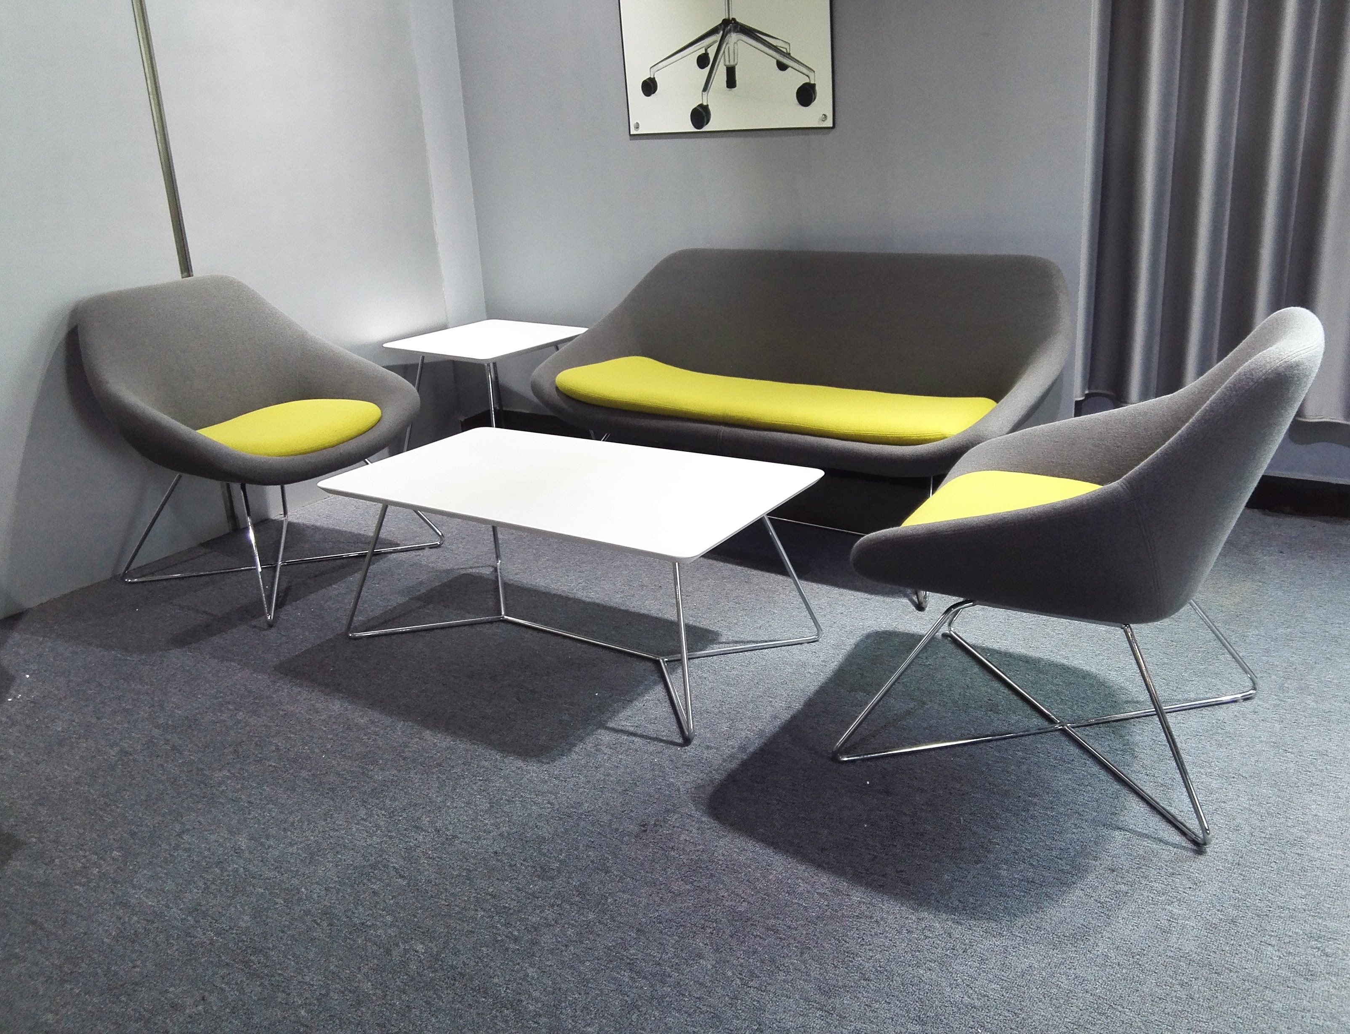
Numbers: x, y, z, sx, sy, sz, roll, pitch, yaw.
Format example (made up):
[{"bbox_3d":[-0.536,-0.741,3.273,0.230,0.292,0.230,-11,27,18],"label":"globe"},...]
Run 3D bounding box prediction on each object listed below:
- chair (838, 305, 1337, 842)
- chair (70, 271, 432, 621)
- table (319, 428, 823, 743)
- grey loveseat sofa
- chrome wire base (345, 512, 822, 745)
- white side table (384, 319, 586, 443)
[{"bbox_3d":[0.739,0.029,2.191,0.750,0.806,0.756,9,23,30],"label":"chair"},{"bbox_3d":[-1.181,-0.242,3.244,0.750,0.806,0.756,9,23,30],"label":"chair"},{"bbox_3d":[-0.241,0.101,2.738,1.066,0.404,0.585,10,23,32],"label":"table"},{"bbox_3d":[0.323,-0.331,3.297,1.572,0.786,0.756,12,24,36],"label":"grey loveseat sofa"},{"bbox_3d":[-0.241,0.111,2.742,1.030,0.383,0.569,10,23,32],"label":"chrome wire base"},{"bbox_3d":[-0.637,-0.398,4.091,0.534,0.479,0.534,12,24,36],"label":"white side table"}]

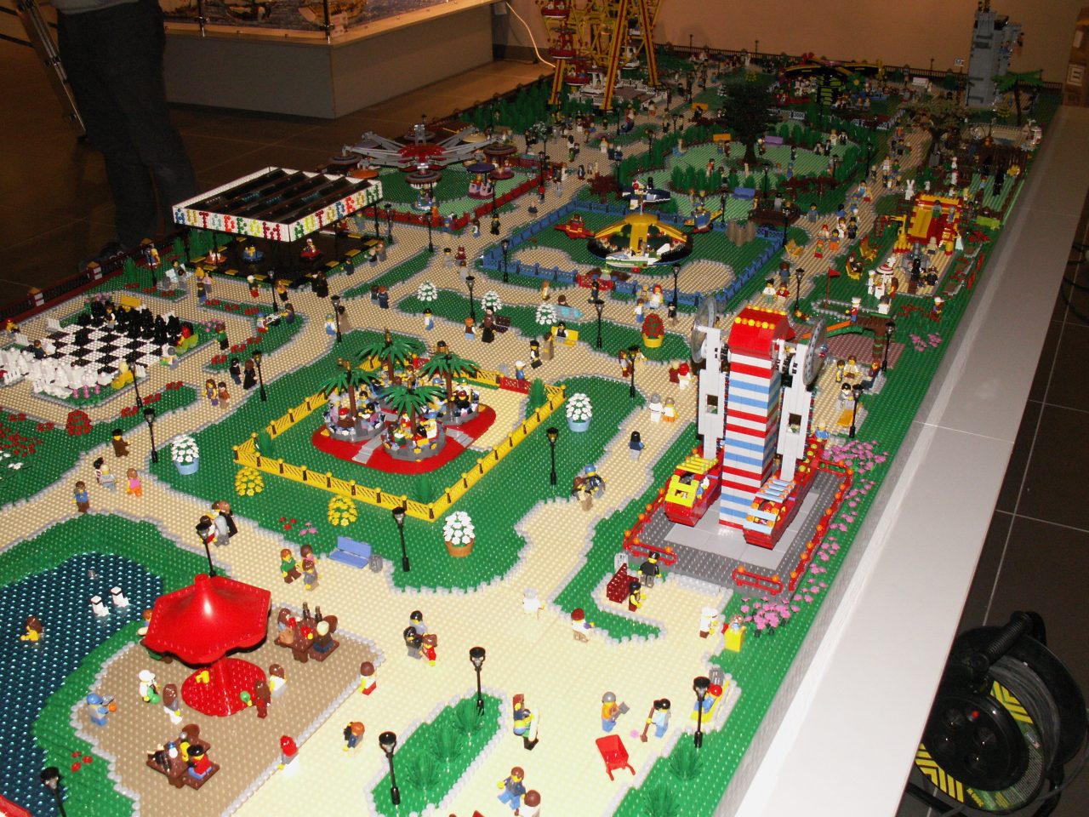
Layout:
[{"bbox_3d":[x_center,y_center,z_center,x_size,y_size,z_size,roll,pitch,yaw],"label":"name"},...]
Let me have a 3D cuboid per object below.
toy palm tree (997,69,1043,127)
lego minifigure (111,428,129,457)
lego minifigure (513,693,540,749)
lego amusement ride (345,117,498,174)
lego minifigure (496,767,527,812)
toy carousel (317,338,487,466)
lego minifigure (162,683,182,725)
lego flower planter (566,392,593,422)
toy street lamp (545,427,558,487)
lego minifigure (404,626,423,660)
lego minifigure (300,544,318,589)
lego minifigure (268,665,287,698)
[{"bbox_3d":[1.297,-0.844,3.005,0.130,0.145,0.130,13,32,25],"label":"toy palm tree"},{"bbox_3d":[-0.608,0.048,1.573,0.019,0.042,0.024,13,32,25],"label":"lego minifigure"},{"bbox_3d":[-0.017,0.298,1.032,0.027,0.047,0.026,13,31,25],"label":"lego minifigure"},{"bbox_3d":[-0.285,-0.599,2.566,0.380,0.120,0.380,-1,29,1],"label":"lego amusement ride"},{"bbox_3d":[-0.028,0.345,1.006,0.021,0.042,0.027,-26,37,-37],"label":"lego minifigure"},{"bbox_3d":[-0.206,-0.022,1.582,0.205,0.095,0.205,-1,28,0],"label":"toy carousel"},{"bbox_3d":[-0.361,0.286,1.067,0.025,0.041,0.018,13,31,25],"label":"lego minifigure"},{"bbox_3d":[0.051,0.003,1.610,0.040,0.056,0.040,-1,29,1],"label":"lego flower planter"},{"bbox_3d":[0.012,0.064,1.436,0.016,0.081,0.016,13,31,24],"label":"toy street lamp"},{"bbox_3d":[-0.141,0.251,1.184,0.024,0.041,0.016,13,32,25],"label":"lego minifigure"},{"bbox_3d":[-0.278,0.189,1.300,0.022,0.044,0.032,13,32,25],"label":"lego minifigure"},{"bbox_3d":[-0.268,0.271,1.100,0.017,0.036,0.024,13,31,25],"label":"lego minifigure"}]

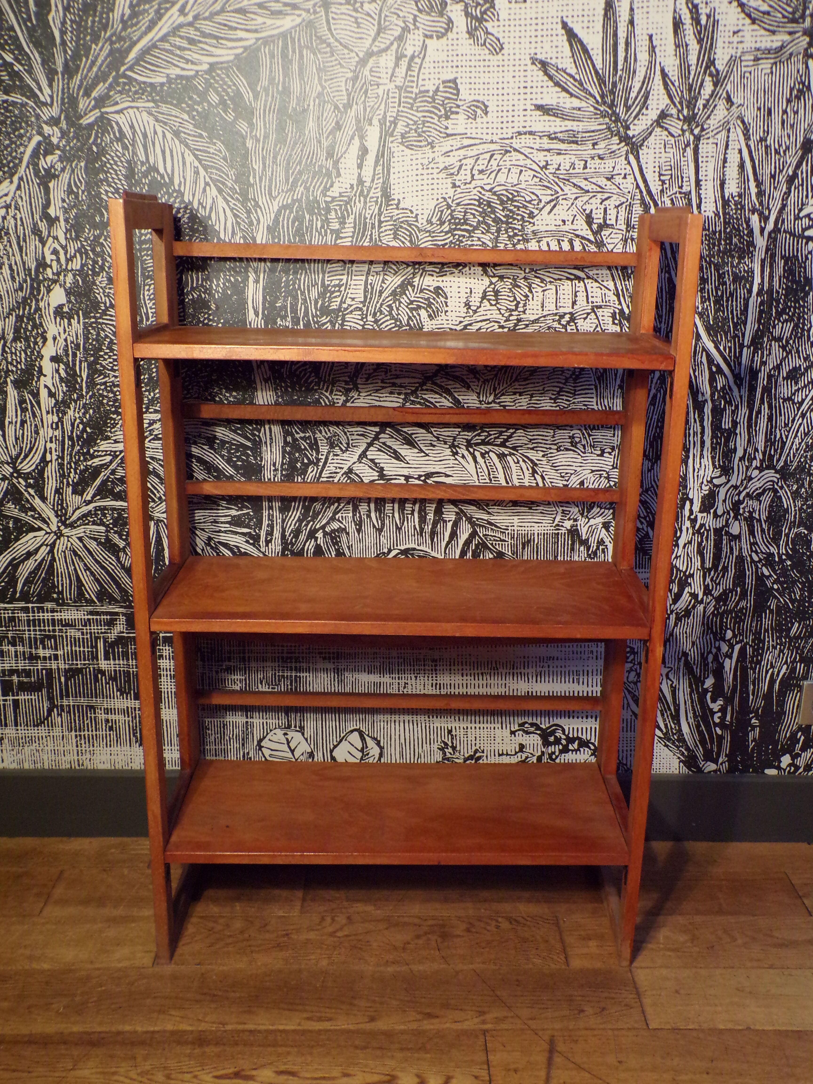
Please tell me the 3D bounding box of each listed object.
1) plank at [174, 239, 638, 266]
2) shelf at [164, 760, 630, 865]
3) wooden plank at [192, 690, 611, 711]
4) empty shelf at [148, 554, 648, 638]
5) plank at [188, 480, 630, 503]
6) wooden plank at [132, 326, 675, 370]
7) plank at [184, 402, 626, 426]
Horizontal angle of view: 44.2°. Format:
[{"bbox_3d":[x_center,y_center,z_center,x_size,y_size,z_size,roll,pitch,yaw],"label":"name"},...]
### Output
[{"bbox_3d":[-0.002,-0.418,1.454,0.670,0.019,0.012,1,17,-1],"label":"plank"},{"bbox_3d":[-0.013,0.420,1.575,0.670,0.019,0.266,0,17,0],"label":"shelf"},{"bbox_3d":[-0.011,0.263,1.660,0.670,0.019,0.012,1,17,-1],"label":"wooden plank"},{"bbox_3d":[-0.007,0.077,1.472,0.670,0.019,0.266,1,18,0],"label":"empty shelf"},{"bbox_3d":[-0.005,-0.078,1.557,0.670,0.019,0.012,1,17,-1],"label":"plank"},{"bbox_3d":[-0.003,-0.268,1.367,0.670,0.019,0.266,1,17,0],"label":"wooden plank"},{"bbox_3d":[-0.002,-0.194,1.522,0.670,0.019,0.012,1,17,-1],"label":"plank"}]

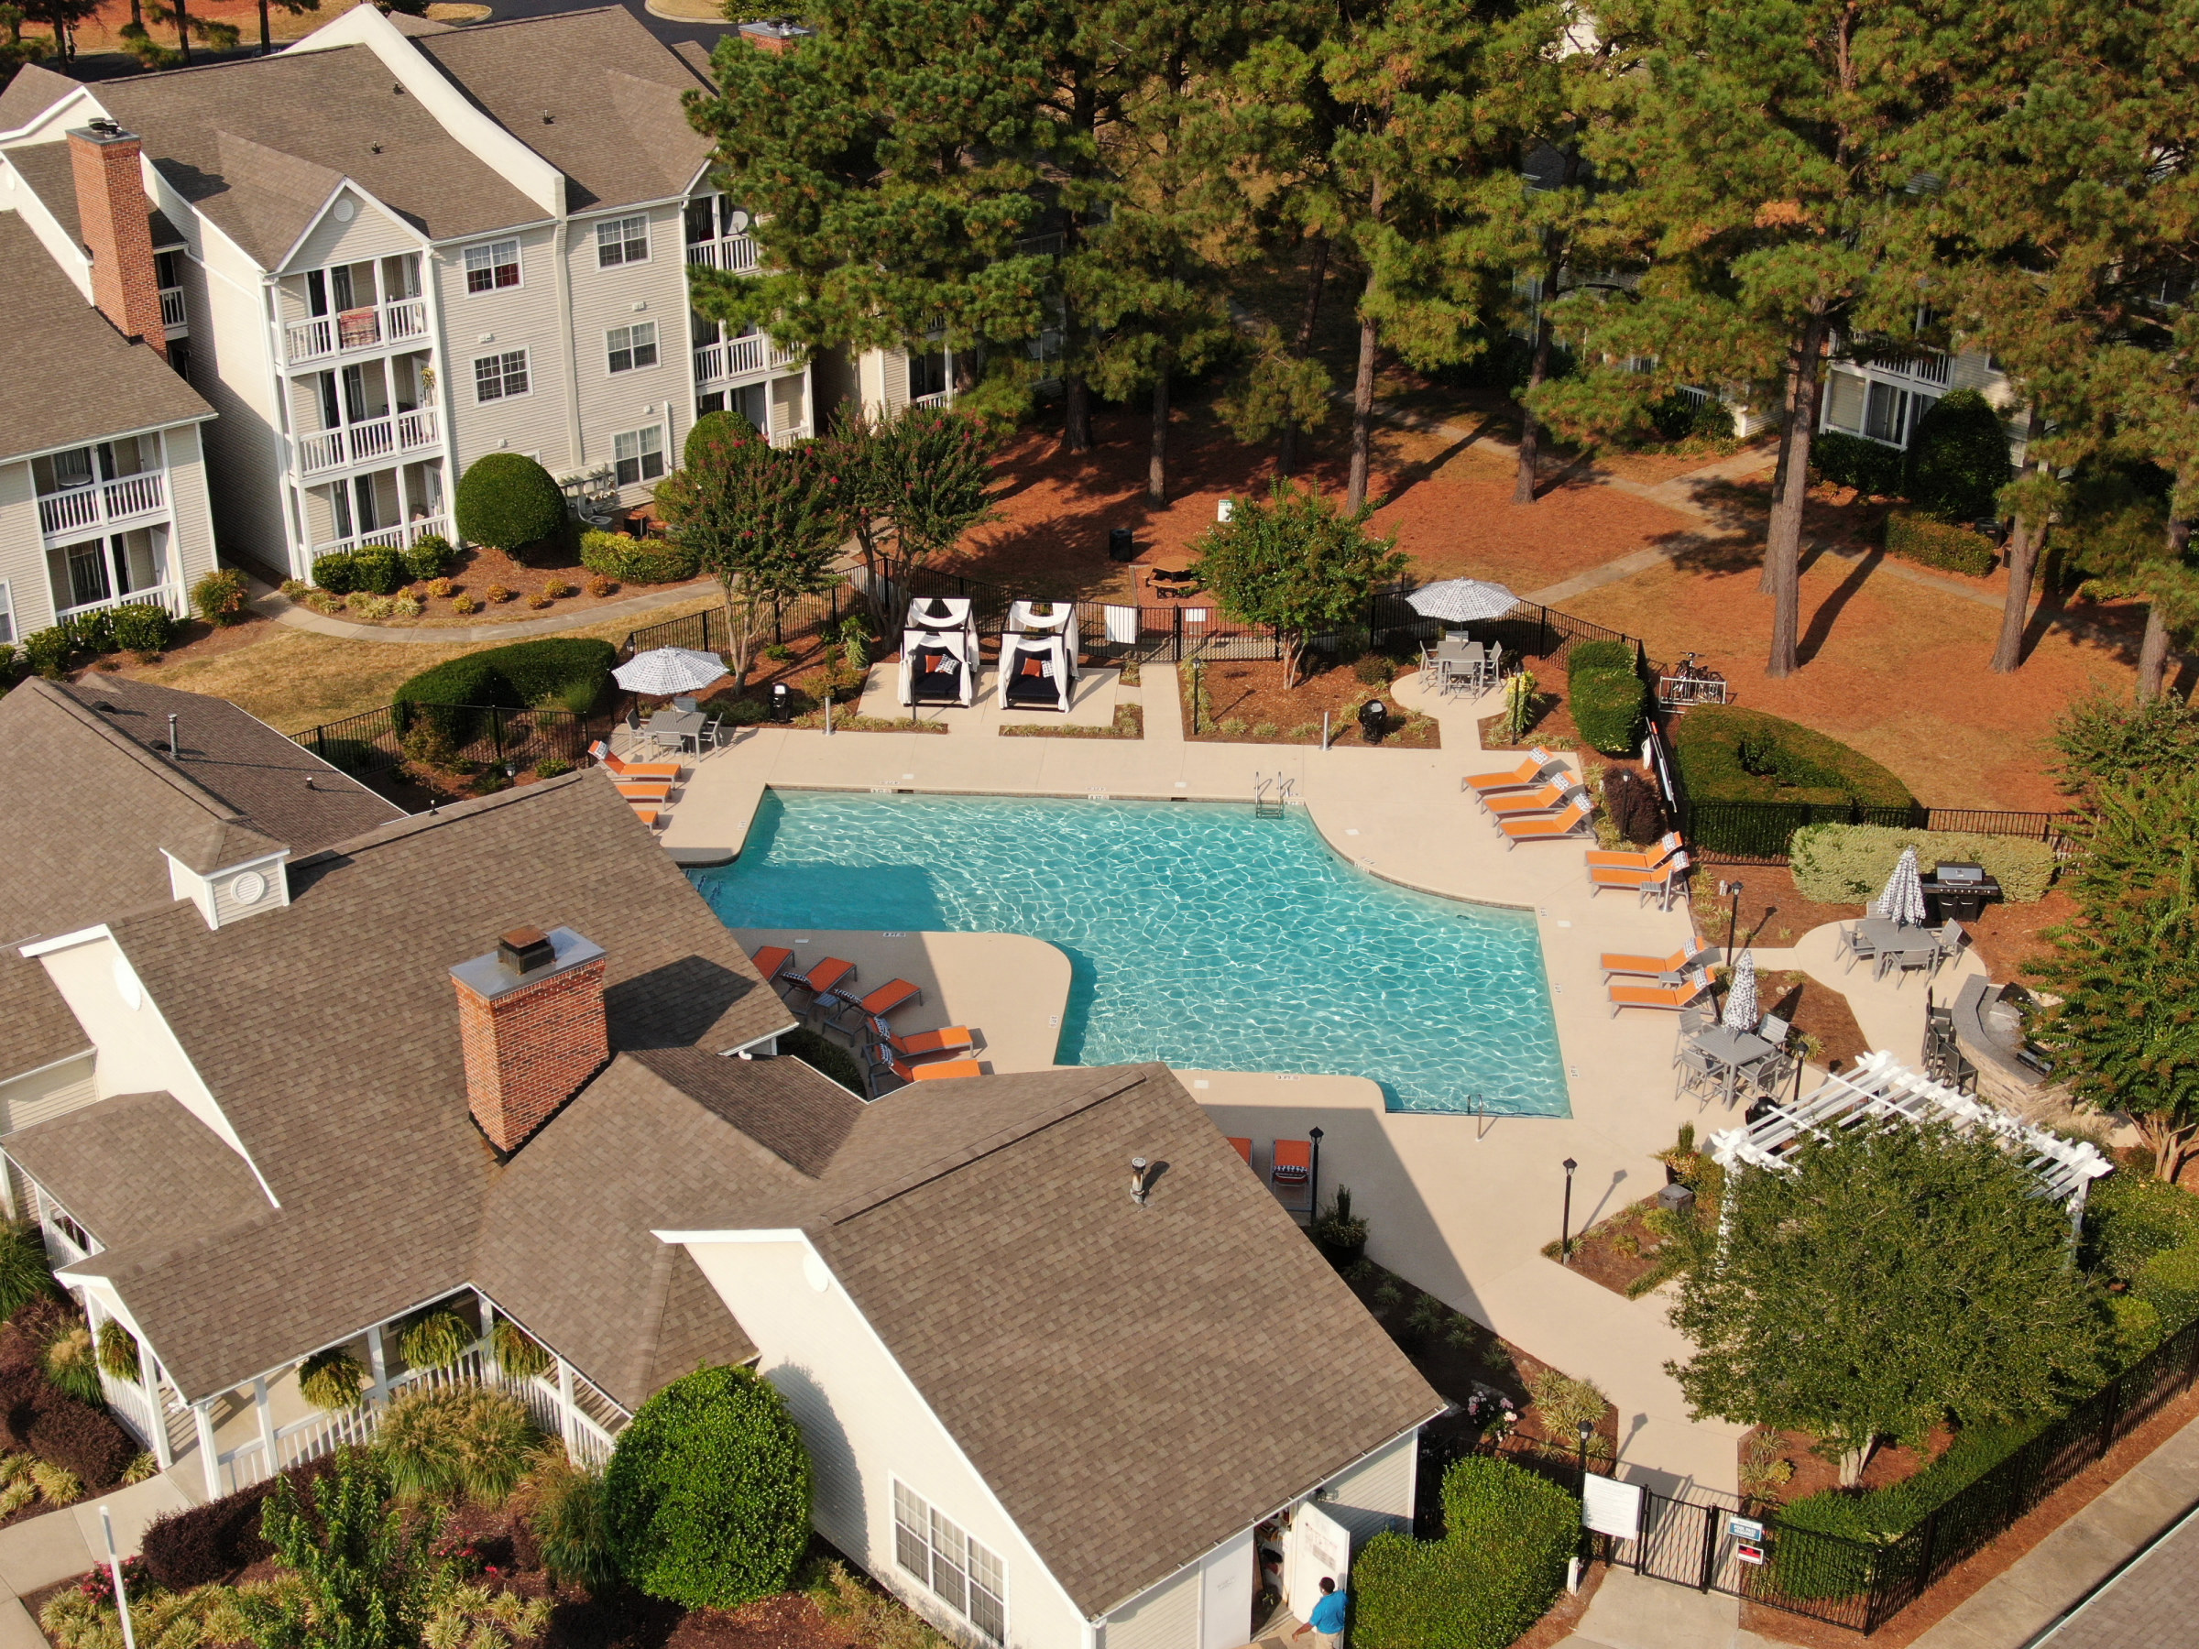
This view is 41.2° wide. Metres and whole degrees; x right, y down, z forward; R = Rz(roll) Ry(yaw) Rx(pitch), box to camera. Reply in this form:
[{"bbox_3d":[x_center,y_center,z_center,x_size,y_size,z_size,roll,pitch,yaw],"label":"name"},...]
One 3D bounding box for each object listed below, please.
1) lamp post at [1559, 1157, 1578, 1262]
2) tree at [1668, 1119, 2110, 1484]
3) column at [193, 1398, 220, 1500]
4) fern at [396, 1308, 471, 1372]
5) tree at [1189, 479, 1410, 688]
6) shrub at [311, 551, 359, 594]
[{"bbox_3d":[7.621,6.247,47.305,0.260,1.950,0.260,0,25,0],"label":"lamp post"},{"bbox_3d":[10.918,7.114,41.199,6.000,5.300,5.900,0,23,0],"label":"tree"},{"bbox_3d":[-12.940,9.306,42.659,0.160,2.350,0.160,-21,33,-37],"label":"column"},{"bbox_3d":[-9.943,7.685,43.644,1.000,0.920,1.000,0,23,0],"label":"fern"},{"bbox_3d":[4.784,-5.688,71.311,5.300,5.200,5.200,0,23,0],"label":"tree"},{"bbox_3d":[-20.300,-6.716,77.640,1.180,1.020,1.180,0,26,0],"label":"shrub"}]

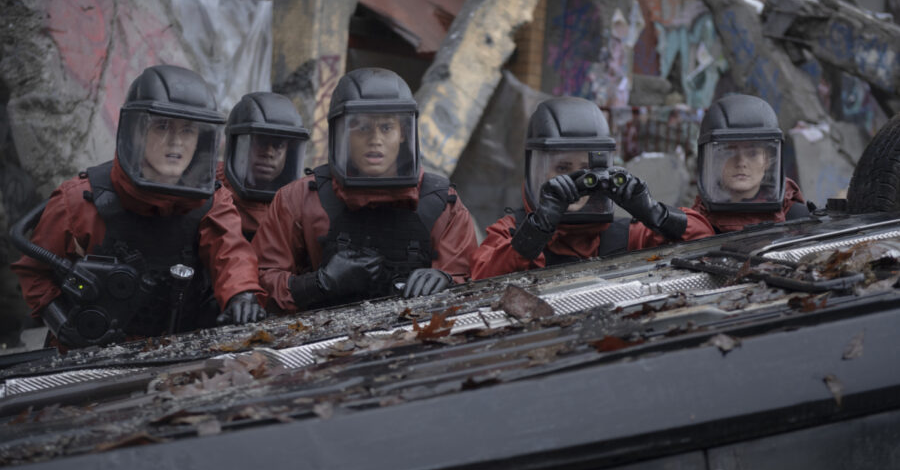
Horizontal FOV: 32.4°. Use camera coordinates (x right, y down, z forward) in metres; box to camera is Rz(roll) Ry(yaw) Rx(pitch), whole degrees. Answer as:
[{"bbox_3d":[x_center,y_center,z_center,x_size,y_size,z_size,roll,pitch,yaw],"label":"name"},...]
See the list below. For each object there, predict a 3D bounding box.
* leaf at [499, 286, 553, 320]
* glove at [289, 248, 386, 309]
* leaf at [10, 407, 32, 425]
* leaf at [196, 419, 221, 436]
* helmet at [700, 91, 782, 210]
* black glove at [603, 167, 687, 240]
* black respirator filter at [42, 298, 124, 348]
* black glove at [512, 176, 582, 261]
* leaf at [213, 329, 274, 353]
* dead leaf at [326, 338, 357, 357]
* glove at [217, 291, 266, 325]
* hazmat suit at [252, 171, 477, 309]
[{"bbox_3d":[0.164,0.145,3.330,0.120,0.065,0.055,-1,3,-12],"label":"leaf"},{"bbox_3d":[-0.281,0.107,3.880,0.245,0.125,0.110,14,12,11],"label":"glove"},{"bbox_3d":[-0.724,0.307,2.620,0.045,0.025,0.040,-9,5,-13],"label":"leaf"},{"bbox_3d":[-0.408,0.325,2.620,0.042,0.024,0.034,-9,6,-17],"label":"leaf"},{"bbox_3d":[0.818,-0.234,4.380,0.240,0.310,0.290,1,3,-3],"label":"helmet"},{"bbox_3d":[0.498,-0.080,3.950,0.250,0.115,0.120,35,-3,-9],"label":"black glove"},{"bbox_3d":[-0.828,0.196,3.500,0.190,0.085,0.100,27,20,26],"label":"black respirator filter"},{"bbox_3d":[0.247,-0.050,3.970,0.120,0.250,0.120,28,9,-5],"label":"black glove"},{"bbox_3d":[-0.424,0.218,3.200,0.120,0.028,0.075,-9,5,-13],"label":"leaf"},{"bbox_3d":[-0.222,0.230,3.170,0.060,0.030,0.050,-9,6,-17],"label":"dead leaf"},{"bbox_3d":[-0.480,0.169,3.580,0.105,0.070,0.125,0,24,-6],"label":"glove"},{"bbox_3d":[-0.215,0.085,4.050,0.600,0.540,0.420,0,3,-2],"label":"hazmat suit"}]

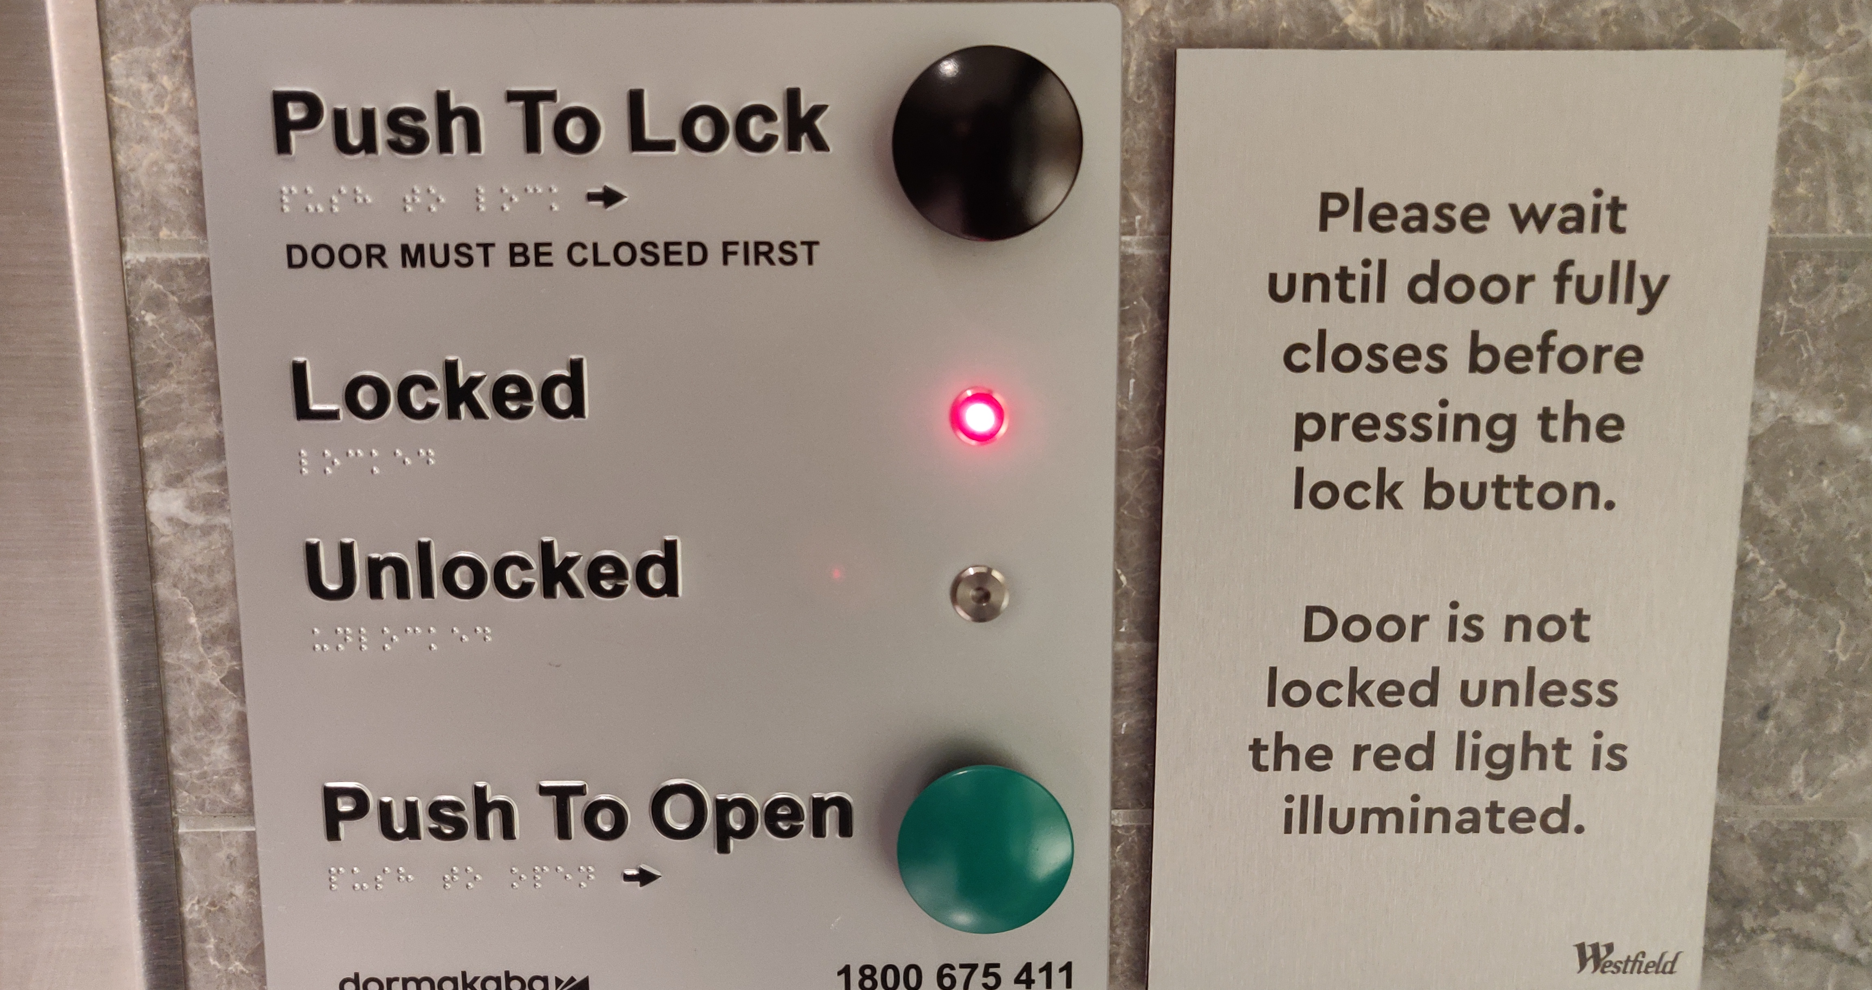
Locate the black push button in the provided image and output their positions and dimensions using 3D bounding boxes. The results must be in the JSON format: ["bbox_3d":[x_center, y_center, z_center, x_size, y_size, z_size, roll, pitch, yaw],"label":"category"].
[{"bbox_3d":[0.012,-0.083,0.322,0.045,0.045,0.023,0,8,-1],"label":"black push button"}]

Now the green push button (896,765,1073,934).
[{"bbox_3d":[0.013,0.090,0.347,0.045,0.045,0.023,0,8,-1],"label":"green push button"}]

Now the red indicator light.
[{"bbox_3d":[0.011,-0.020,0.341,0.015,0.015,0.004,0,8,-1],"label":"red indicator light"}]

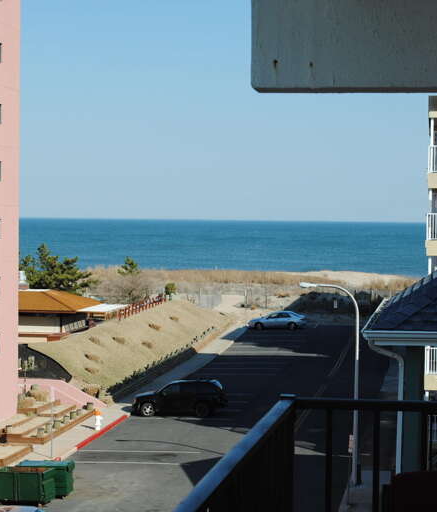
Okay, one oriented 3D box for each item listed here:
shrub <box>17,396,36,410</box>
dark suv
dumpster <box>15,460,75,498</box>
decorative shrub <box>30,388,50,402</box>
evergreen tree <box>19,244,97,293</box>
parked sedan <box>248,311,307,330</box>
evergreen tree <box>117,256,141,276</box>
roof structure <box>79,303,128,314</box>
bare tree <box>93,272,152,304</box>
[{"bbox_3d":[-9.149,6.946,63.700,0.900,0.660,0.850,1,2,0],"label":"shrub"},{"bbox_3d":[-1.958,7.232,68.700,4.700,1.770,1.870,1,2,6],"label":"dark suv"},{"bbox_3d":[-6.512,8.372,50.600,1.900,1.180,1.100,1,2,8],"label":"dumpster"},{"bbox_3d":[-8.742,6.899,66.200,0.880,0.620,0.850,1,2,0],"label":"decorative shrub"},{"bbox_3d":[-12.931,2.270,106.000,6.300,6.100,5.800,1,2,0],"label":"evergreen tree"},{"bbox_3d":[4.716,5.329,110.300,4.680,1.430,1.800,1,2,6],"label":"parked sedan"},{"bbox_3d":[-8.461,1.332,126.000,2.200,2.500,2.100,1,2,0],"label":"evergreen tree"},{"bbox_3d":[-7.808,3.611,91.000,2.200,0.400,6.500,1,2,8],"label":"roof structure"},{"bbox_3d":[-8.222,2.740,116.000,4.800,2.900,4.400,1,2,0],"label":"bare tree"}]

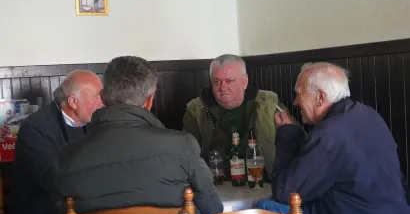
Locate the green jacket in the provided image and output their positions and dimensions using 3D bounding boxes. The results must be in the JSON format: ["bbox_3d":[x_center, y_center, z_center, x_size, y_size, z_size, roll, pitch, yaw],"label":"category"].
[{"bbox_3d":[0.166,0.223,3.086,0.540,0.640,0.420,-2,2,6],"label":"green jacket"}]

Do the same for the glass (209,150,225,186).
[{"bbox_3d":[0.049,0.267,2.837,0.072,0.160,0.072,-2,2,0],"label":"glass"}]

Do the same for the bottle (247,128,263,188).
[{"bbox_3d":[0.213,0.221,2.765,0.068,0.260,0.068,-2,2,0],"label":"bottle"}]

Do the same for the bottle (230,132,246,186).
[{"bbox_3d":[0.145,0.222,2.816,0.068,0.252,0.068,-2,2,0],"label":"bottle"}]

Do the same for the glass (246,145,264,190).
[{"bbox_3d":[0.213,0.255,2.697,0.075,0.185,0.075,-2,2,0],"label":"glass"}]

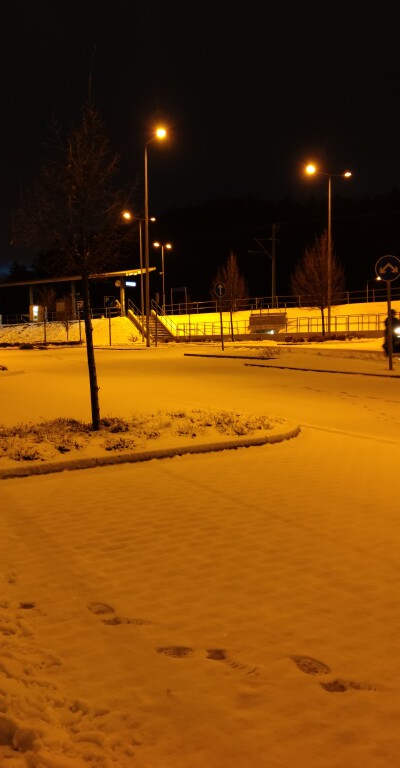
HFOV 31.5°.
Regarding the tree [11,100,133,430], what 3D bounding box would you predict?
[{"bbox_3d":[-1.912,-1.756,10.646,1.950,4.940,1.950,-1,4,0],"label":"tree"}]

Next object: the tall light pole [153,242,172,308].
[{"bbox_3d":[-3.964,-11.405,77.757,2.400,7.780,0.400,-4,5,-41],"label":"tall light pole"}]

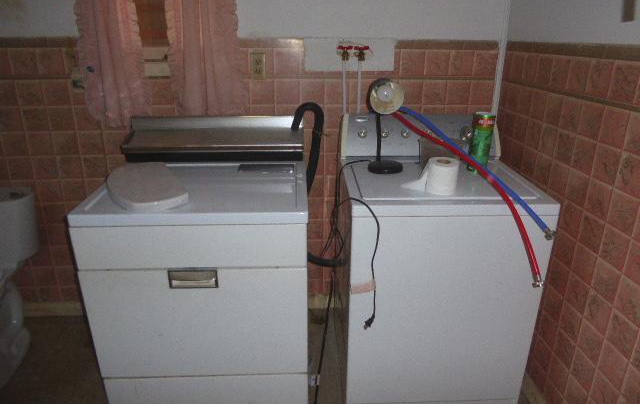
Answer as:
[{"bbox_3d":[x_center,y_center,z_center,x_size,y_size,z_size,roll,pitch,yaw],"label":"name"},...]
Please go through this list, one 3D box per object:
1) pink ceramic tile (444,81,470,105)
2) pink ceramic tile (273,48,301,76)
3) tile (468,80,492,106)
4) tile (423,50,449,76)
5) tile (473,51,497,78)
[{"bbox_3d":[0.648,-0.510,2.075,0.109,0.109,0.010,-1,20,-4],"label":"pink ceramic tile"},{"bbox_3d":[-0.142,-0.623,1.976,0.109,0.109,0.010,-1,20,-4],"label":"pink ceramic tile"},{"bbox_3d":[0.763,-0.509,2.083,0.109,0.109,0.010,-1,20,-4],"label":"tile"},{"bbox_3d":[0.535,-0.633,2.021,0.109,0.109,0.010,-1,20,-4],"label":"tile"},{"bbox_3d":[0.759,-0.638,2.035,0.109,0.109,0.010,-1,20,-4],"label":"tile"}]

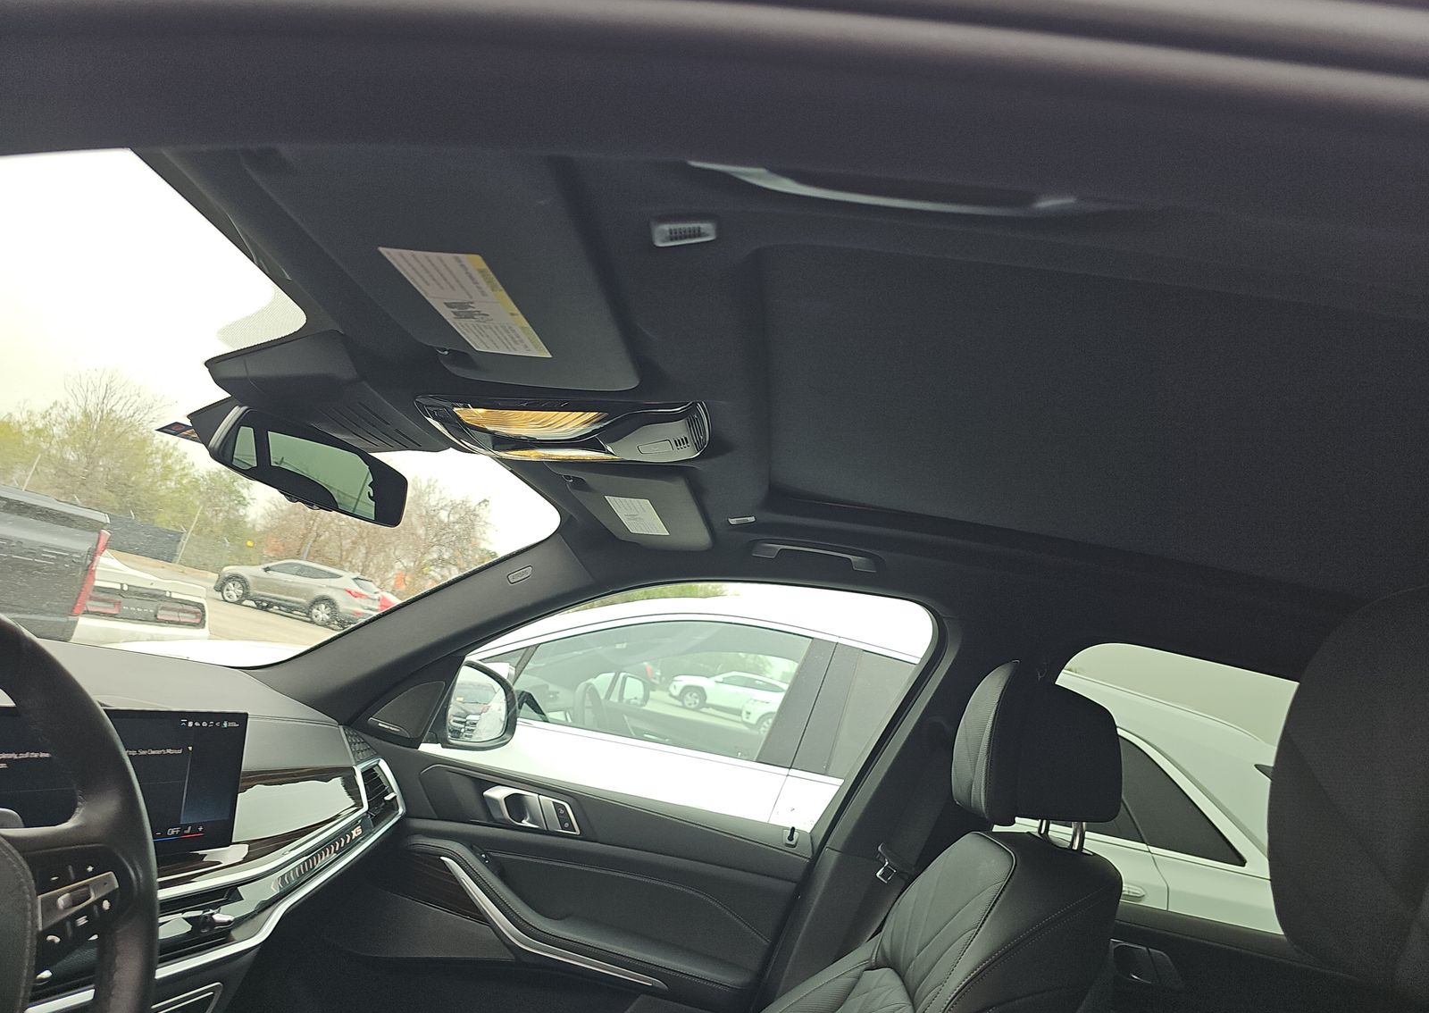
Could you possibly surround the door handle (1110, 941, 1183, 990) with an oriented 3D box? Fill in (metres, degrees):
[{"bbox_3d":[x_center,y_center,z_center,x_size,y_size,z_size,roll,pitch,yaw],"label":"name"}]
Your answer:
[{"bbox_3d":[0.700,0.745,1.545,0.135,0.055,0.042,12,-11,6],"label":"door handle"}]

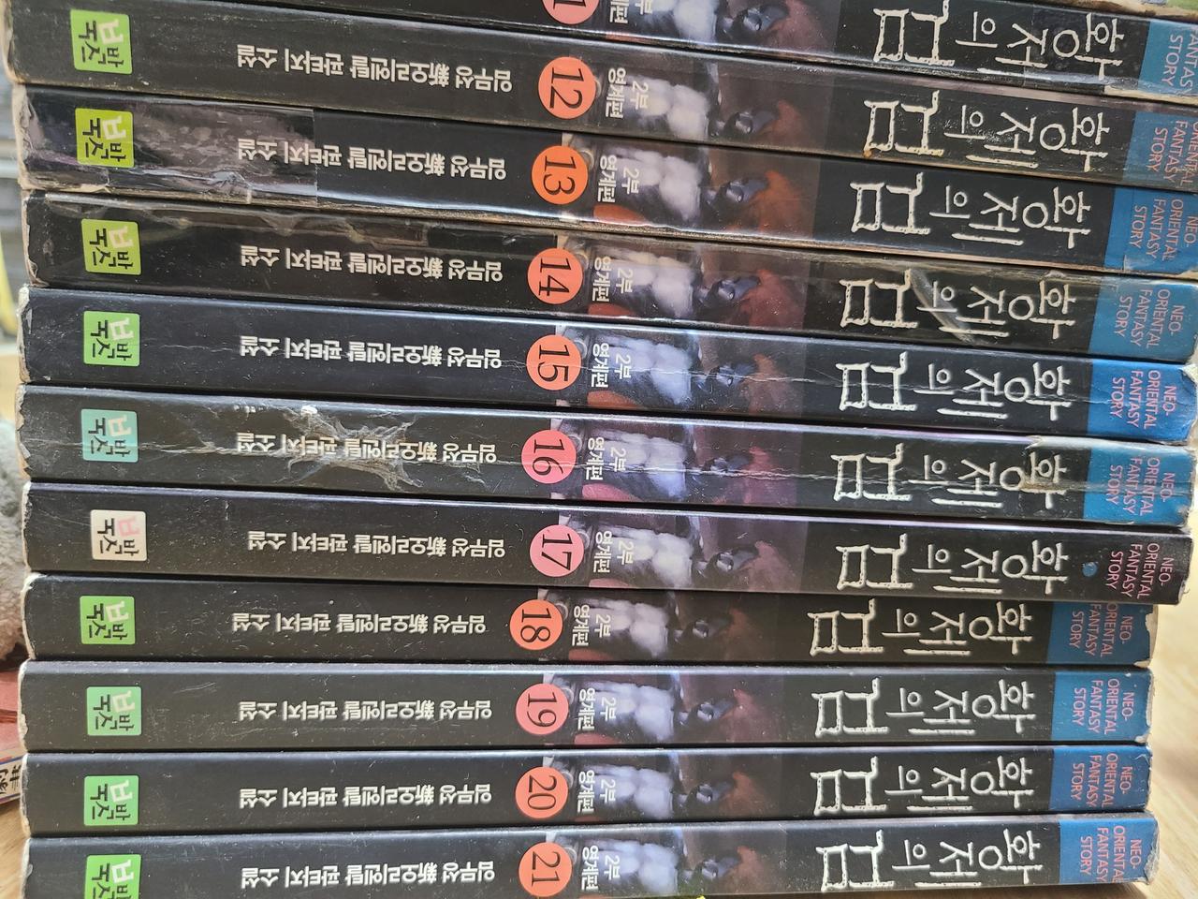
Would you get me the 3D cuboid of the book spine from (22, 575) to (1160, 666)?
[{"bbox_3d":[-0.002,0.024,0.250,0.224,0.016,0.151,2,8,-8],"label":"book spine"}]

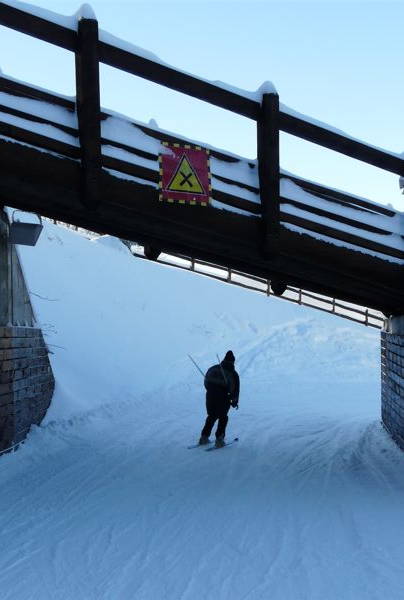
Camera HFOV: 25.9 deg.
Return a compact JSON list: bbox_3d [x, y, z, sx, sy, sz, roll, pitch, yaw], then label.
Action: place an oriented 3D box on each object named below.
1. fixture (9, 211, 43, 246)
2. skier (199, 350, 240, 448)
[{"bbox_3d":[-2.860,-1.160,14.200,0.500,0.550,0.330,-1,2,-3],"label":"fixture"},{"bbox_3d":[0.310,1.757,15.500,0.600,1.730,0.550,3,1,19],"label":"skier"}]

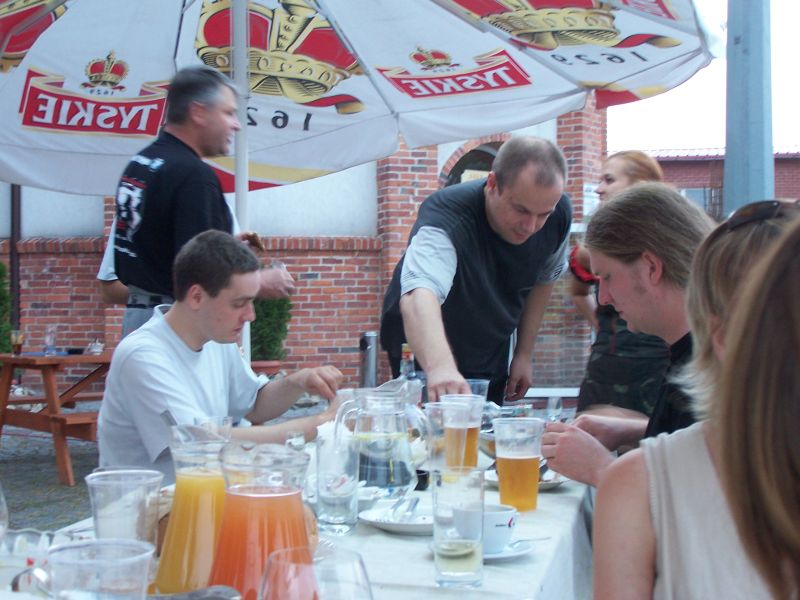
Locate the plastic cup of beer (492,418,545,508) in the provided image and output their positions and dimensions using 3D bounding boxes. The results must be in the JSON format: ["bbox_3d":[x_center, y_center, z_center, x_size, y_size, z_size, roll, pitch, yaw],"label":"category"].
[{"bbox_3d":[0.196,0.270,2.254,0.086,0.142,0.086,0,2,0],"label":"plastic cup of beer"}]

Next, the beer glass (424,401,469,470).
[{"bbox_3d":[0.086,0.262,2.495,0.085,0.142,0.085,0,2,0],"label":"beer glass"}]

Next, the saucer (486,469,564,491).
[{"bbox_3d":[0.224,0.323,2.448,0.152,0.022,0.152,0,2,0],"label":"saucer"}]

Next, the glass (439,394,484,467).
[{"bbox_3d":[0.118,0.258,2.617,0.087,0.142,0.087,0,2,0],"label":"glass"}]

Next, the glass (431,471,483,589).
[{"bbox_3d":[0.074,0.288,1.733,0.066,0.143,0.066,0,2,0],"label":"glass"}]

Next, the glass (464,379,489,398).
[{"bbox_3d":[0.151,0.246,2.936,0.086,0.142,0.086,0,2,0],"label":"glass"}]

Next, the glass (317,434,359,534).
[{"bbox_3d":[-0.093,0.279,2.062,0.066,0.140,0.066,0,2,0],"label":"glass"}]

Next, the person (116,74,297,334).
[{"bbox_3d":[-0.563,0.210,3.880,0.480,1.740,0.520,-1,2,-25],"label":"person"}]

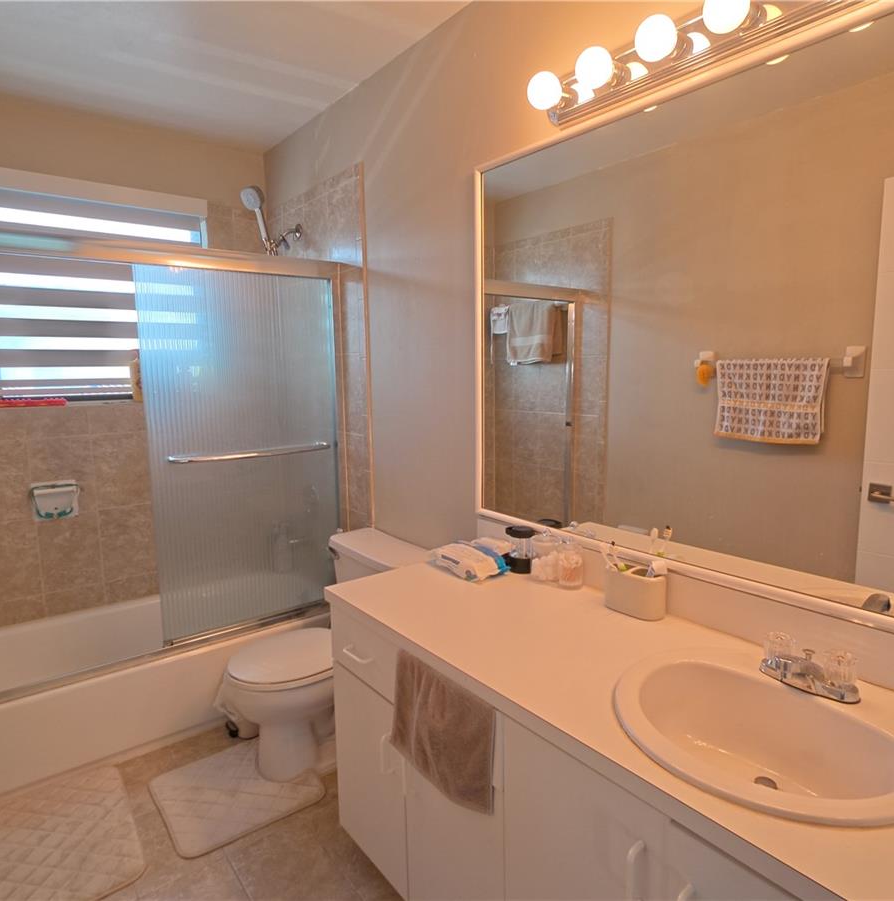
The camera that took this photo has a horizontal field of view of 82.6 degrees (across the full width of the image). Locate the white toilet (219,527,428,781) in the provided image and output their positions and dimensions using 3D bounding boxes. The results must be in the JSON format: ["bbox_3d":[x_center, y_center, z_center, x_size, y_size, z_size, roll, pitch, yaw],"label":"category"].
[{"bbox_3d":[-0.455,0.790,1.965,0.720,0.745,0.450,-6,10,-40],"label":"white toilet"}]

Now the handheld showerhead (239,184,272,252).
[{"bbox_3d":[-0.910,-1.106,2.430,0.095,0.280,0.080,7,42,22],"label":"handheld showerhead"}]

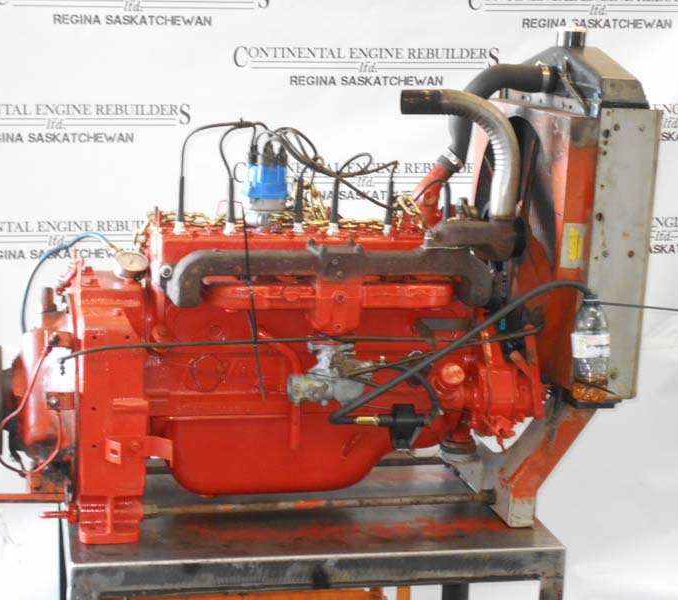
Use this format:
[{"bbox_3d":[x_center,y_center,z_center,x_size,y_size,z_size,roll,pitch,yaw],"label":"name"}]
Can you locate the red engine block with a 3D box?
[{"bbox_3d":[-0.137,0.122,2.926,0.965,0.545,0.470,0,11,-11],"label":"red engine block"}]

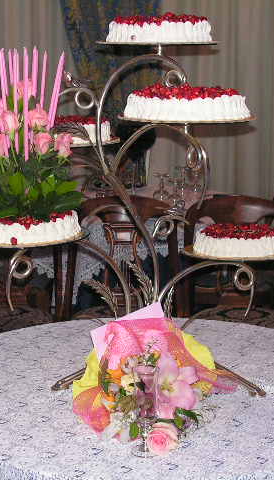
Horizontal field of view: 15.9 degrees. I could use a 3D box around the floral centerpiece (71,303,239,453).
[{"bbox_3d":[0.020,0.258,1.926,0.320,0.170,0.380,0,10,0],"label":"floral centerpiece"}]

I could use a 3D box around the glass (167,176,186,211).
[{"bbox_3d":[0.172,-0.213,4.392,0.073,0.160,0.073,0,12,0],"label":"glass"}]

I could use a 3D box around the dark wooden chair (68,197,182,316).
[{"bbox_3d":[-0.045,0.312,3.744,0.480,0.920,0.540,0,10,0],"label":"dark wooden chair"}]

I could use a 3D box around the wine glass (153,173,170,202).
[{"bbox_3d":[0.120,-0.247,4.751,0.073,0.163,0.073,0,10,0],"label":"wine glass"}]

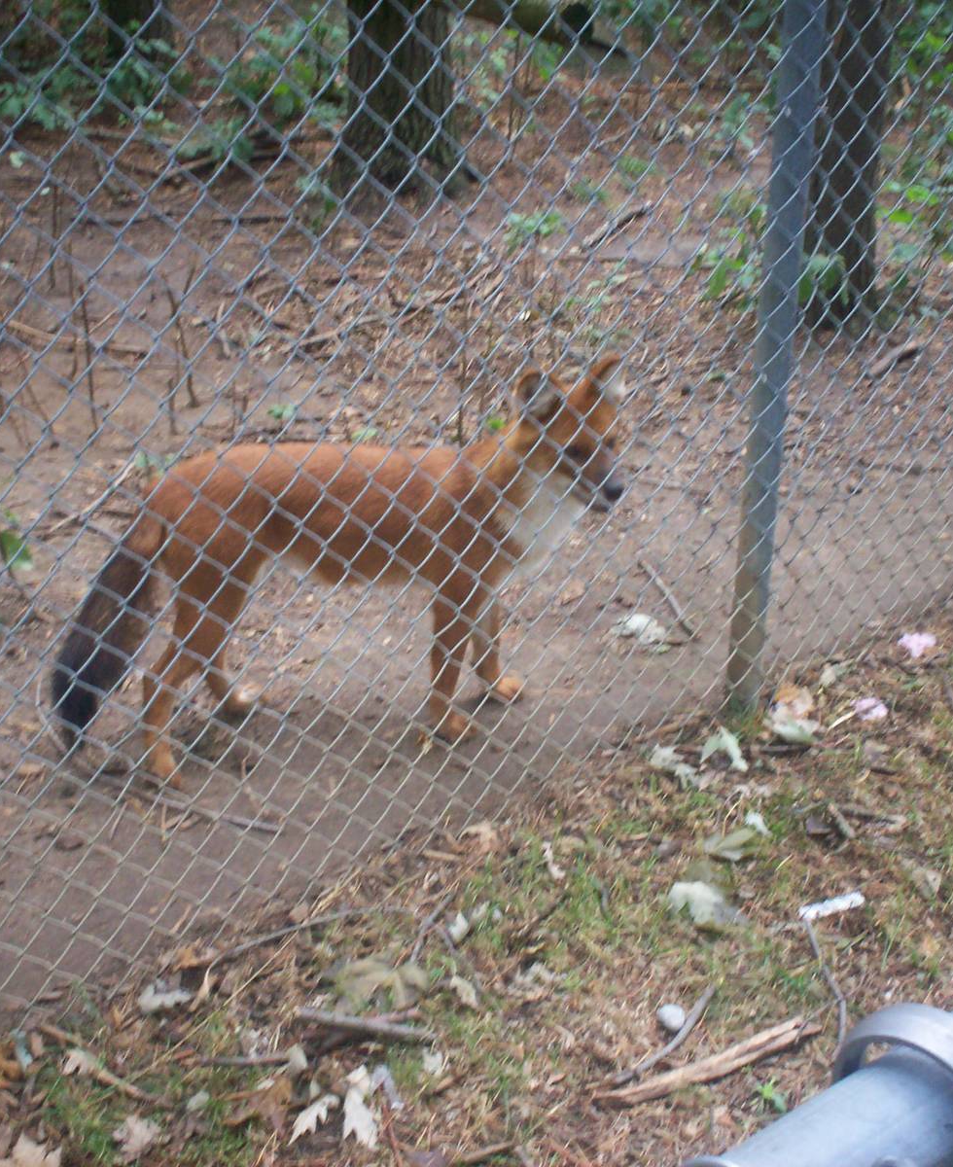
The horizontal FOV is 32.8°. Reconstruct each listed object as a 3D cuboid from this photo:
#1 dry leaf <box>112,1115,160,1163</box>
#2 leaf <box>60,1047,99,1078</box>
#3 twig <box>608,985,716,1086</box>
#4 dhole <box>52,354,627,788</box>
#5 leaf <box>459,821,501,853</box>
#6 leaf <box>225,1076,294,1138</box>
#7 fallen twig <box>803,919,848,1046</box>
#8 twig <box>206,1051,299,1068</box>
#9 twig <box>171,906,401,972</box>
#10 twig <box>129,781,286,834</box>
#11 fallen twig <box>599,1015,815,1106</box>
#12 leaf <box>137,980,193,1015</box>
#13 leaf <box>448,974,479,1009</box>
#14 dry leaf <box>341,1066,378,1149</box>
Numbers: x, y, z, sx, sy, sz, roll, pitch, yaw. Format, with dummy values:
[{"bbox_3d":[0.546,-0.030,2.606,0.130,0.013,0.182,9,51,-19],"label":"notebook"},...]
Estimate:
[{"bbox_3d":[-0.409,0.657,1.923,0.053,0.018,0.062,12,28,21],"label":"dry leaf"},{"bbox_3d":[-0.496,0.602,2.034,0.042,0.018,0.051,-3,27,-8],"label":"leaf"},{"bbox_3d":[0.251,0.587,2.092,0.028,0.012,0.235,21,32,34],"label":"twig"},{"bbox_3d":[-0.227,-0.037,2.596,0.925,0.650,0.240,-3,26,-9],"label":"dhole"},{"bbox_3d":[0.005,0.385,2.446,0.063,0.020,0.060,1,26,0],"label":"leaf"},{"bbox_3d":[-0.266,0.636,1.965,0.074,0.022,0.102,-2,26,-6],"label":"leaf"},{"bbox_3d":[0.479,0.536,2.197,0.026,0.015,0.259,1,26,1],"label":"fallen twig"},{"bbox_3d":[-0.283,0.603,2.045,0.116,0.012,0.016,-2,26,-5],"label":"twig"},{"bbox_3d":[-0.262,0.492,2.261,0.334,0.018,0.034,-12,29,-24],"label":"twig"},{"bbox_3d":[-0.423,0.351,2.530,0.282,0.012,0.012,14,29,24],"label":"twig"},{"bbox_3d":[0.294,0.596,2.026,0.311,0.022,0.034,-10,28,-21],"label":"fallen twig"},{"bbox_3d":[-0.418,0.550,2.135,0.072,0.022,0.050,1,26,0],"label":"leaf"},{"bbox_3d":[-0.015,0.545,2.163,0.025,0.018,0.070,-14,30,-27],"label":"leaf"},{"bbox_3d":[-0.142,0.632,1.956,0.045,0.024,0.110,-1,26,-4],"label":"dry leaf"}]

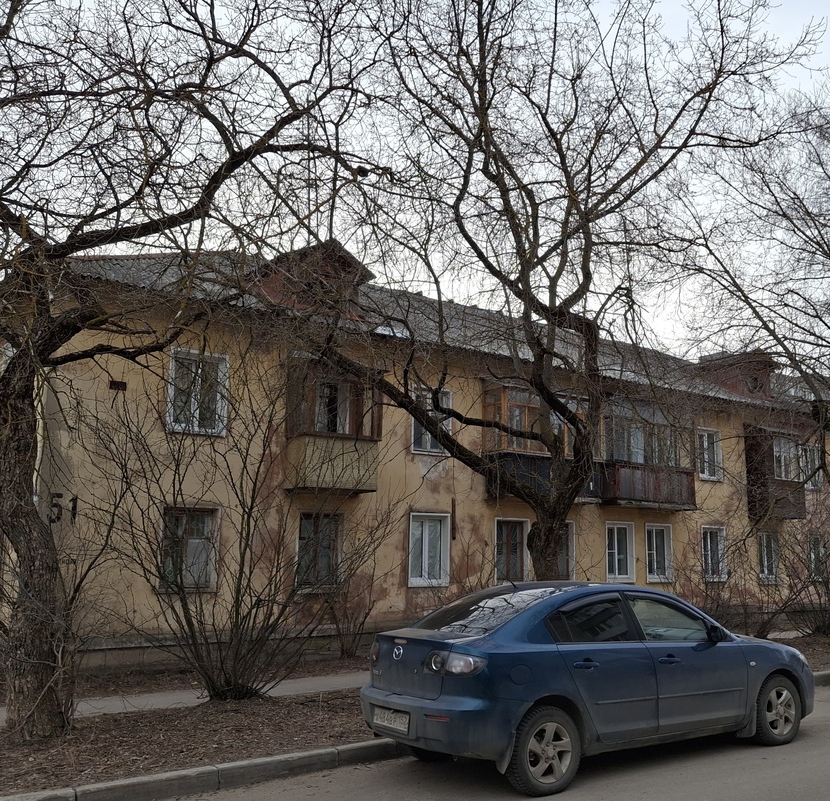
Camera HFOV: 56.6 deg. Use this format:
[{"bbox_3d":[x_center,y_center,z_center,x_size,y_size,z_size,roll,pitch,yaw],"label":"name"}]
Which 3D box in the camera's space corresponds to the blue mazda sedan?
[{"bbox_3d":[1.779,2.465,7.292,4.510,1.465,1.780,4,-9,-27],"label":"blue mazda sedan"}]

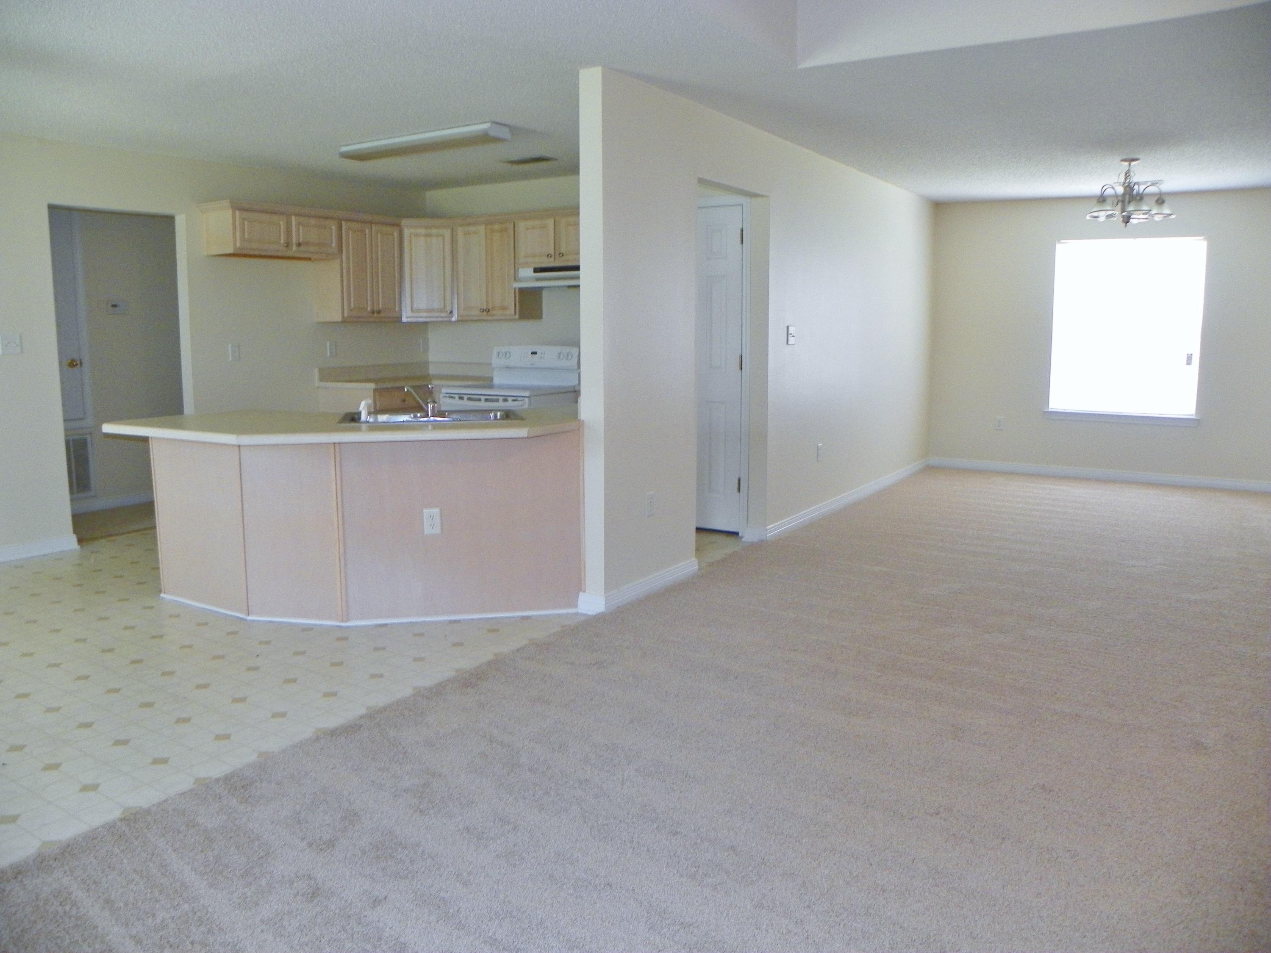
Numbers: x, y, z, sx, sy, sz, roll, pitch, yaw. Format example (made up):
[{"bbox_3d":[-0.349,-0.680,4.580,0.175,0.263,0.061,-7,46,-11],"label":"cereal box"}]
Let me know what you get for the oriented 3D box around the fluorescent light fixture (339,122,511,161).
[{"bbox_3d":[-1.230,-1.962,5.638,1.200,0.075,0.240,5,10,32],"label":"fluorescent light fixture"}]

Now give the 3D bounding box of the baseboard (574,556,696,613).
[{"bbox_3d":[0.036,0.523,4.829,0.145,0.085,0.920,5,10,32],"label":"baseboard"}]

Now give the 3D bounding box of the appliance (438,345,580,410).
[{"bbox_3d":[-0.838,-0.282,6.476,0.765,1.175,0.670,4,10,28],"label":"appliance"}]

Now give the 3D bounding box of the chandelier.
[{"bbox_3d":[3.281,-1.874,6.321,0.540,0.440,0.540,5,10,32],"label":"chandelier"}]

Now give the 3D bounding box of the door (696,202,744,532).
[{"bbox_3d":[0.386,-0.665,6.046,0.650,2.030,0.040,5,10,32],"label":"door"}]

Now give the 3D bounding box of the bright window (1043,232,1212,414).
[{"bbox_3d":[4.131,-1.257,8.051,1.140,1.470,0.100,5,10,32],"label":"bright window"}]

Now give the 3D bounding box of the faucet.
[{"bbox_3d":[-0.932,-0.334,4.193,0.075,0.145,0.255,-6,11,-33],"label":"faucet"}]

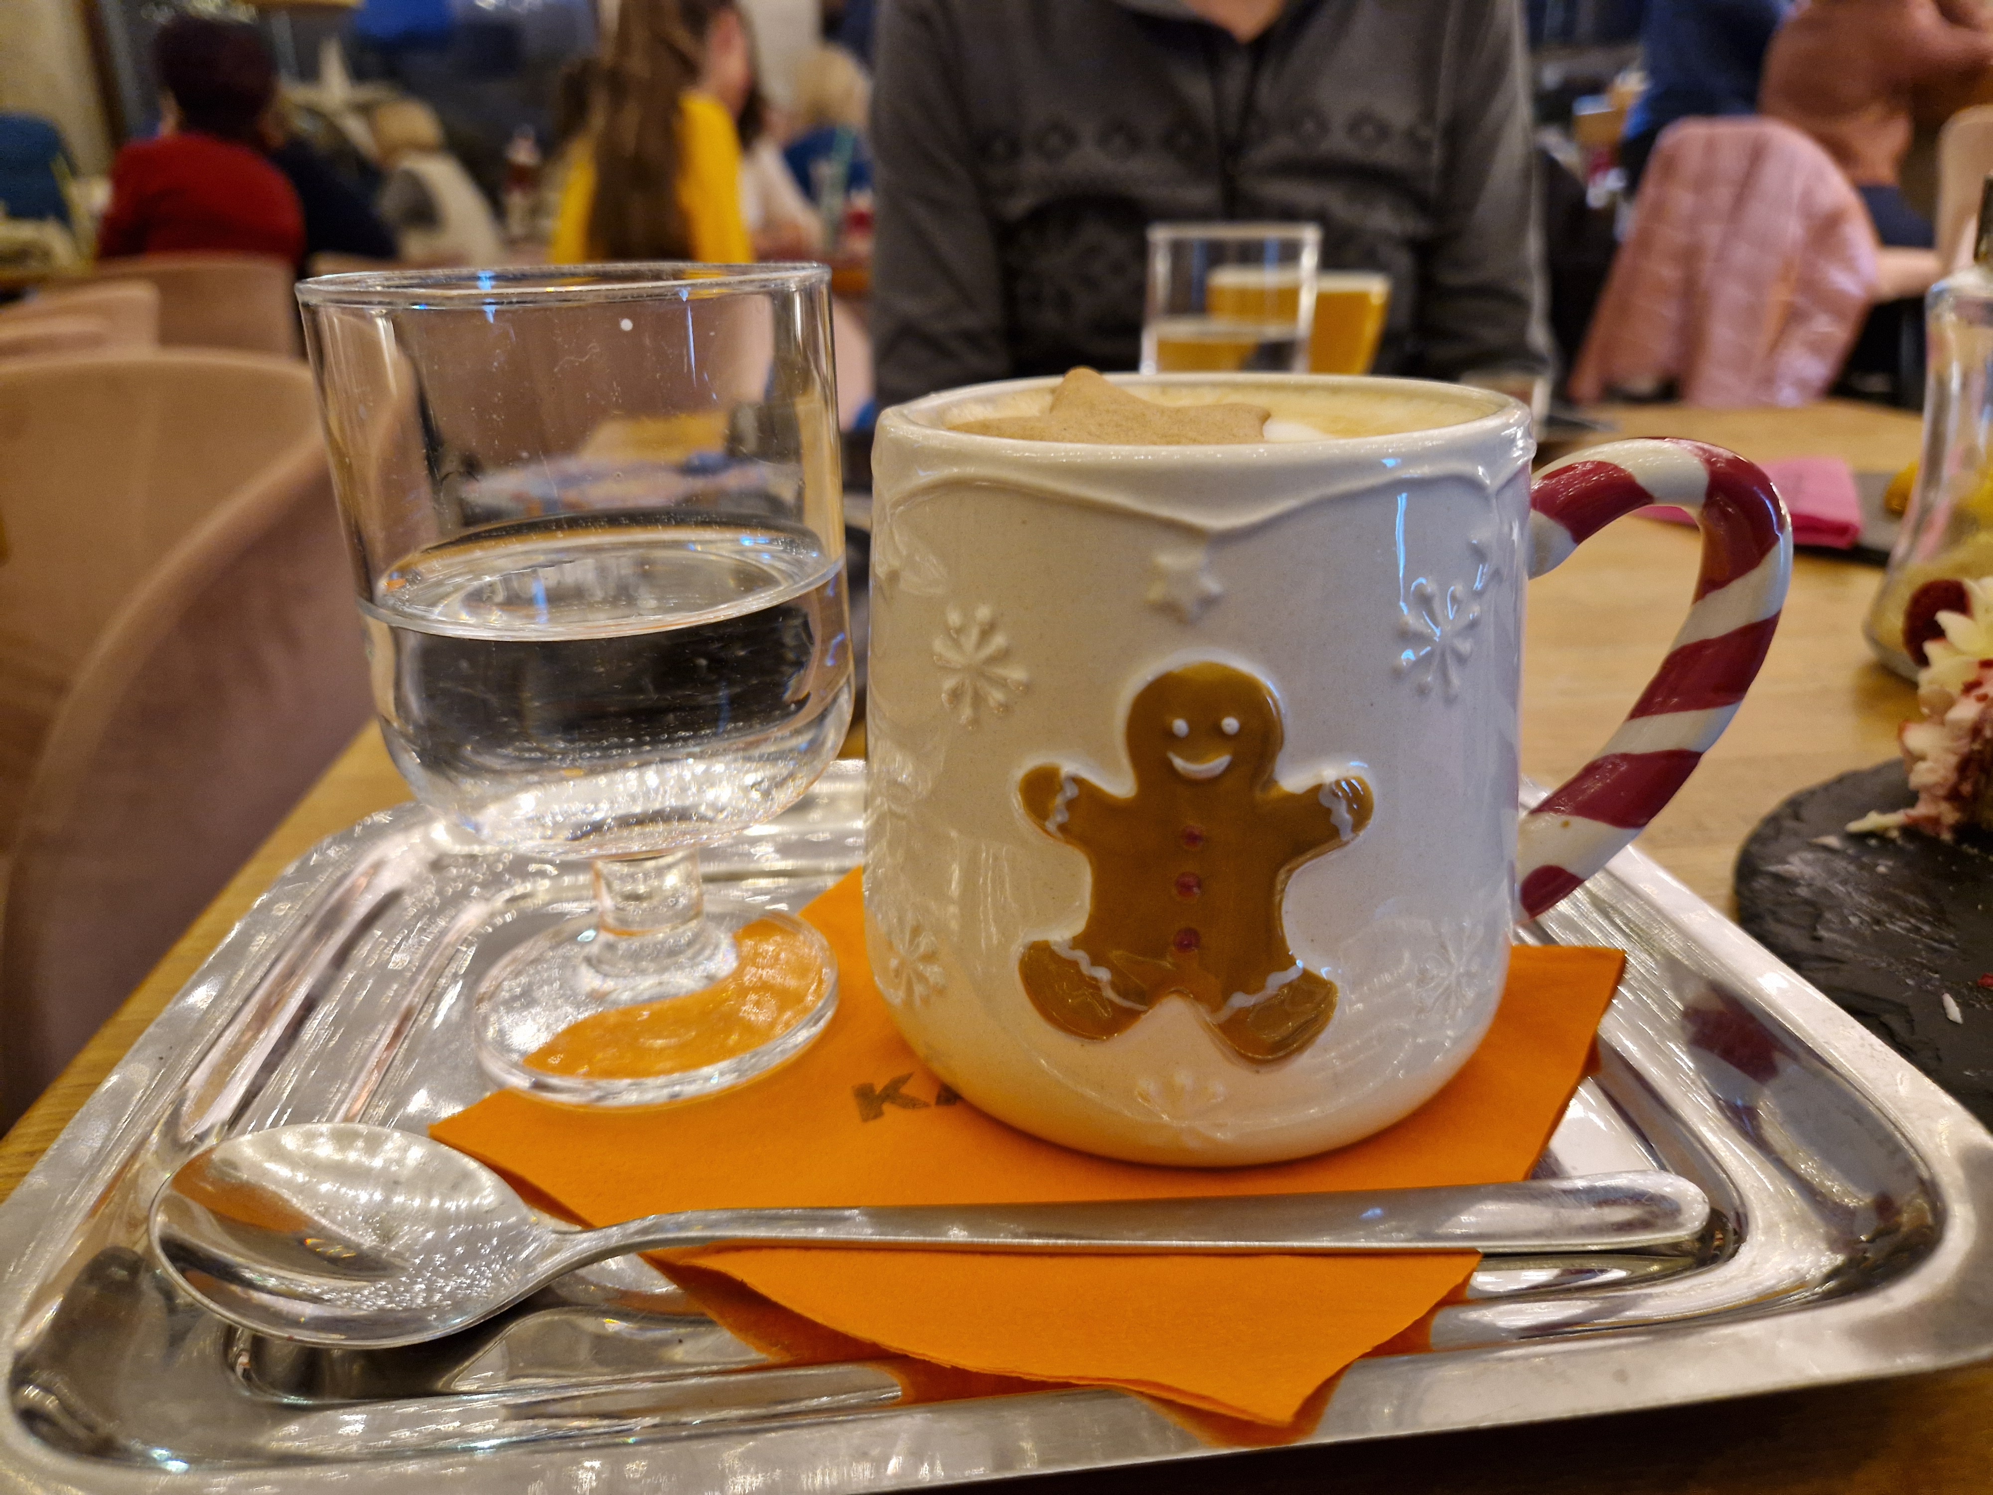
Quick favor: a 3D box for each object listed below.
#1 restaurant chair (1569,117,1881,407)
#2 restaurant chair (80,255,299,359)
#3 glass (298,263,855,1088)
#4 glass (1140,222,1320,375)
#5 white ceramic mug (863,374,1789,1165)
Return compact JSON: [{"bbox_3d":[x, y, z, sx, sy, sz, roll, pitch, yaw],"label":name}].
[{"bbox_3d":[1.422,-0.807,2.709,0.540,0.840,0.560,9,24,23],"label":"restaurant chair"},{"bbox_3d":[-1.704,-0.704,3.057,0.510,0.810,0.550,-9,23,-18],"label":"restaurant chair"},{"bbox_3d":[-0.052,-0.010,0.186,0.063,0.106,0.063,-1,22,0],"label":"glass"},{"bbox_3d":[0.099,-0.164,0.569,0.071,0.108,0.071,-1,22,0],"label":"glass"},{"bbox_3d":[0.040,-0.002,0.181,0.119,0.088,0.091,2,22,8],"label":"white ceramic mug"}]

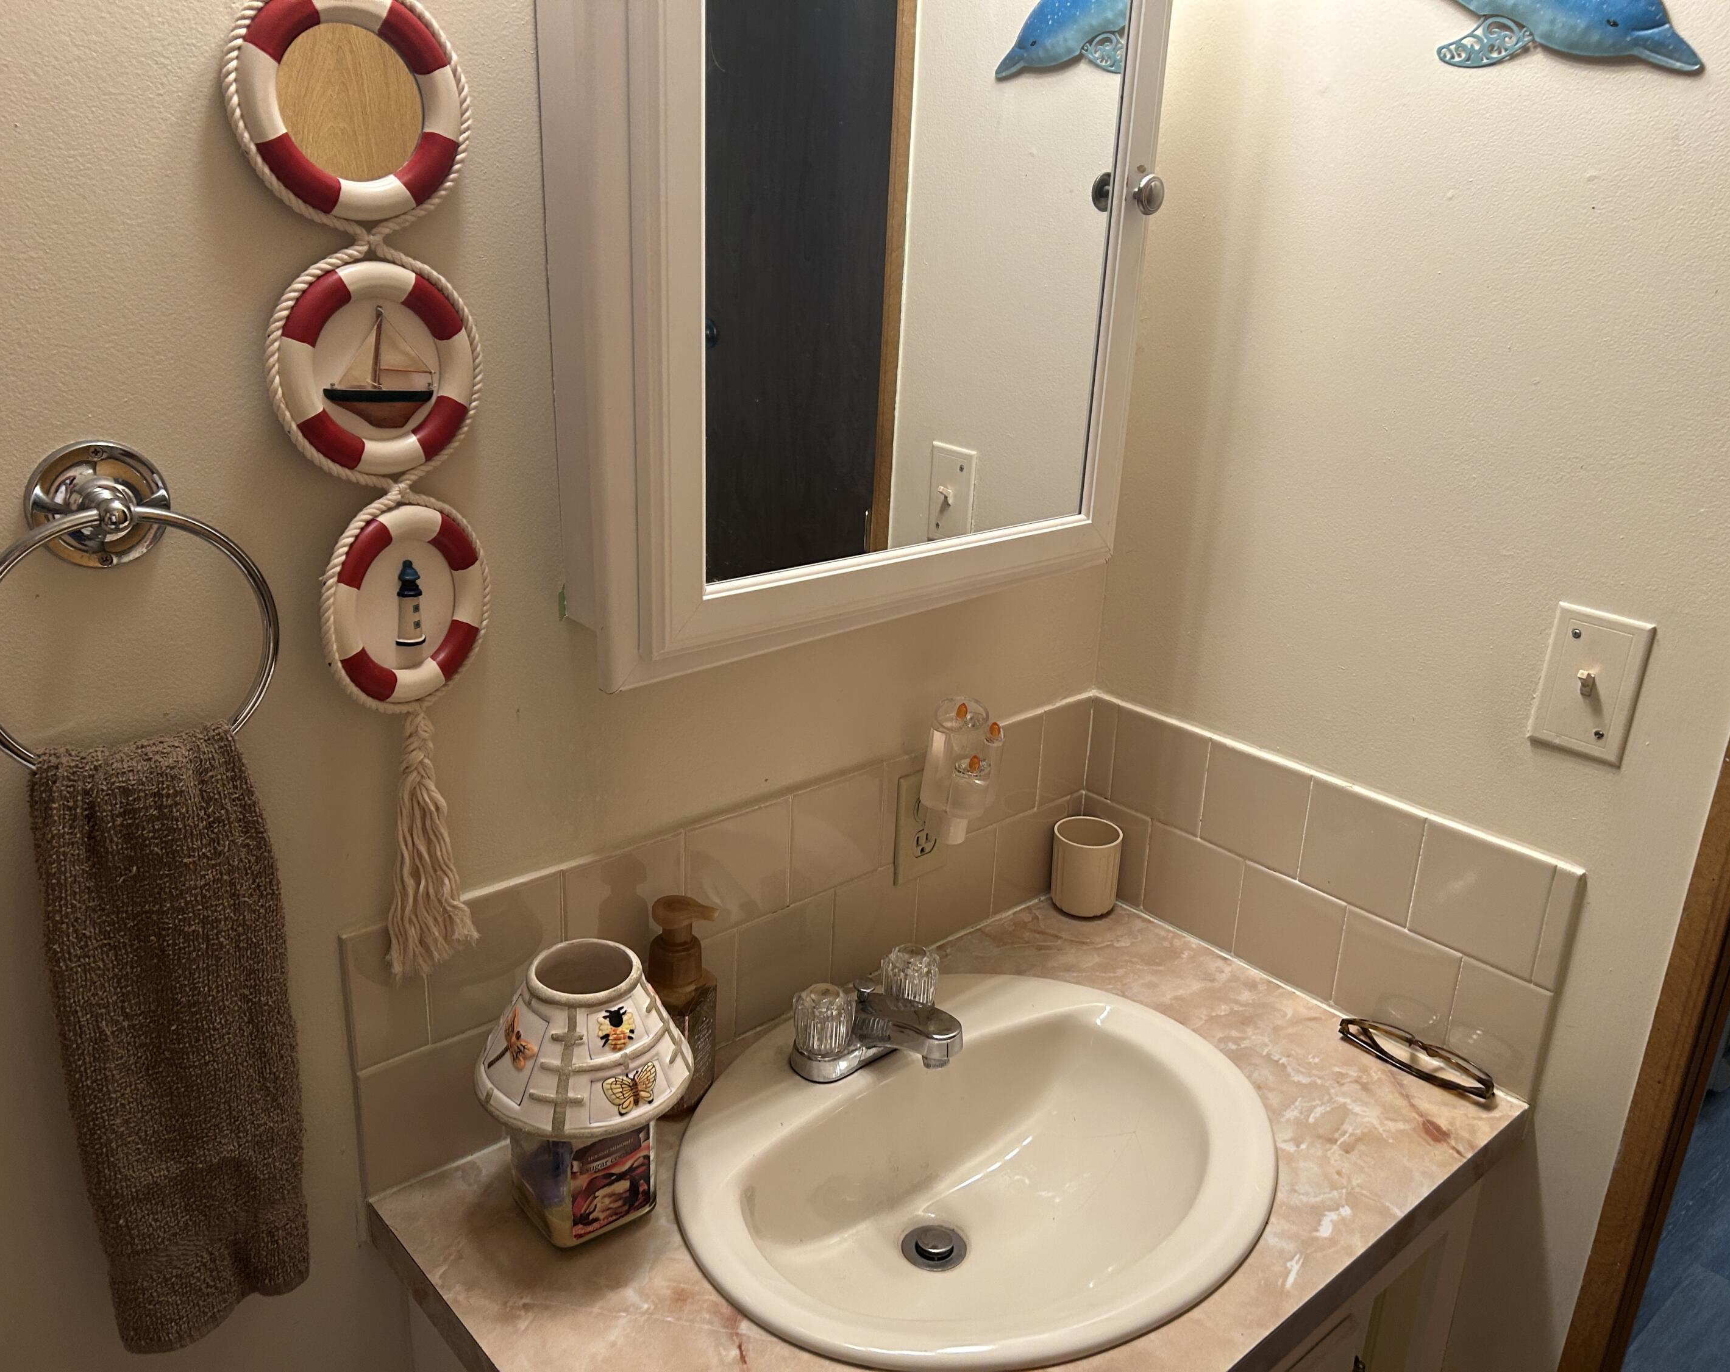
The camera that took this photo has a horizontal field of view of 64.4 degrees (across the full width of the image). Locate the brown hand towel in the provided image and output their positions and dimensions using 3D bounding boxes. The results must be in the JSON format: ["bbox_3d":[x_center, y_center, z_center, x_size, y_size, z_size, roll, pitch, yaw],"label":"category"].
[{"bbox_3d":[-0.405,0.208,0.816,0.124,0.385,0.062,-15,26,-41],"label":"brown hand towel"}]

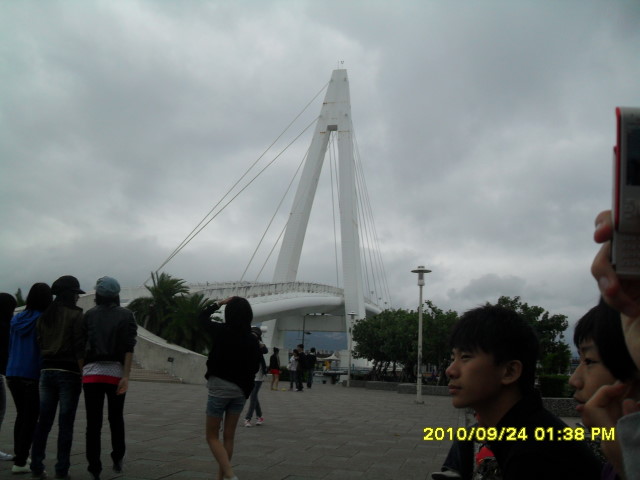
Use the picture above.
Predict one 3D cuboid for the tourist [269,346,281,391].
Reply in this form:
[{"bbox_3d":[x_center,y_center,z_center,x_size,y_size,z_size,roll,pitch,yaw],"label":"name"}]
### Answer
[{"bbox_3d":[-1.696,4.926,24.754,0.330,1.607,0.470,13,-15,-43],"label":"tourist"}]

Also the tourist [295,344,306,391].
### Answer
[{"bbox_3d":[-0.704,4.890,24.770,0.360,1.774,0.480,9,-13,-29],"label":"tourist"}]

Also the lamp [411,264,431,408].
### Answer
[{"bbox_3d":[3.150,2.888,20.106,0.620,4.243,0.620,2,-11,0],"label":"lamp"}]

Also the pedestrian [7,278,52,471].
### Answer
[{"bbox_3d":[-2.483,1.162,5.573,0.460,1.594,0.330,0,-11,12],"label":"pedestrian"}]

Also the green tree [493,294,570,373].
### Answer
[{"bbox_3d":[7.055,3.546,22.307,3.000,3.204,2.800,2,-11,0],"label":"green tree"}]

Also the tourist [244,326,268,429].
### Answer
[{"bbox_3d":[-1.041,2.193,10.450,0.520,1.566,0.420,-2,-12,21],"label":"tourist"}]

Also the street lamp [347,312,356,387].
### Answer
[{"bbox_3d":[1.606,5.803,34.579,0.560,3.957,0.560,2,-11,0],"label":"street lamp"}]

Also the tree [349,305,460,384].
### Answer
[{"bbox_3d":[3.931,4.730,29.854,4.900,3.696,4.200,2,-11,0],"label":"tree"}]

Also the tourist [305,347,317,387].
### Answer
[{"bbox_3d":[-0.361,5.372,27.161,0.500,1.681,0.380,1,-11,6],"label":"tourist"}]

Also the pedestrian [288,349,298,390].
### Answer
[{"bbox_3d":[-1.014,5.068,25.249,0.450,1.555,0.330,-6,-14,37],"label":"pedestrian"}]

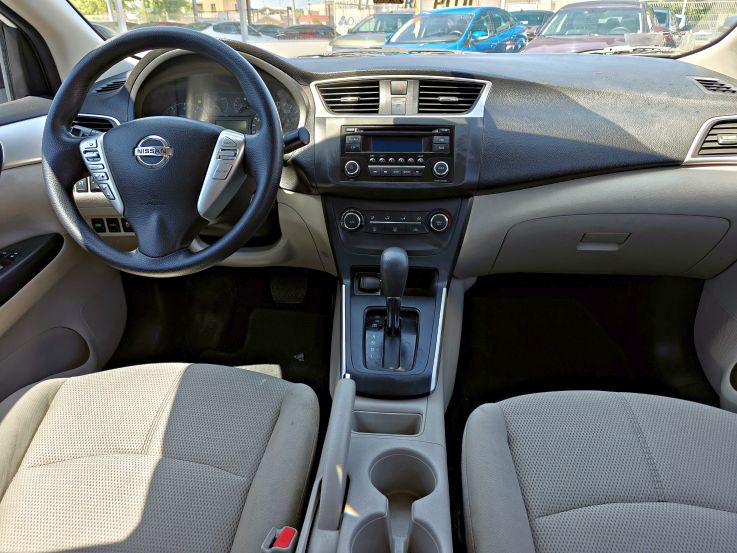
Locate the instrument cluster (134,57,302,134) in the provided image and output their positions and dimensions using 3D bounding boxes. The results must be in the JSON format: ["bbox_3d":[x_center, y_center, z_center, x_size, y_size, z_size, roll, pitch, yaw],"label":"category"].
[{"bbox_3d":[-0.290,-0.346,0.948,0.330,0.160,0.090,2,6,3],"label":"instrument cluster"}]

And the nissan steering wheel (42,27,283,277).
[{"bbox_3d":[-0.312,-0.188,0.756,0.378,0.378,0.095,2,2,4],"label":"nissan steering wheel"}]

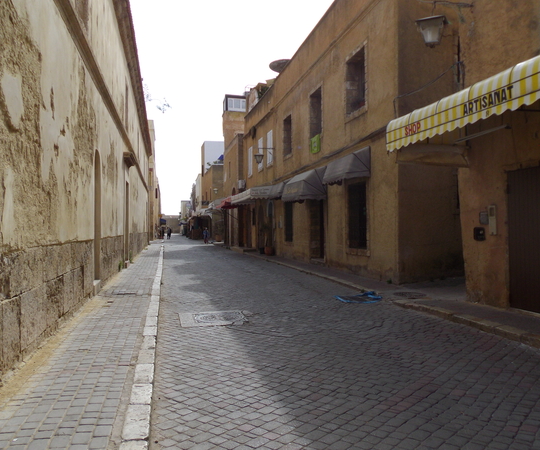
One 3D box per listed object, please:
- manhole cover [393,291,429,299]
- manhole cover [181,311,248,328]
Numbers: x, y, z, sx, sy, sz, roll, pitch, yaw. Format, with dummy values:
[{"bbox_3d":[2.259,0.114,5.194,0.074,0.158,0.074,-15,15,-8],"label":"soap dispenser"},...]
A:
[{"bbox_3d":[3.139,1.582,10.843,0.770,0.050,0.770,0,-1,-12],"label":"manhole cover"},{"bbox_3d":[-0.974,1.637,8.406,1.150,0.050,1.350,0,-1,-12],"label":"manhole cover"}]

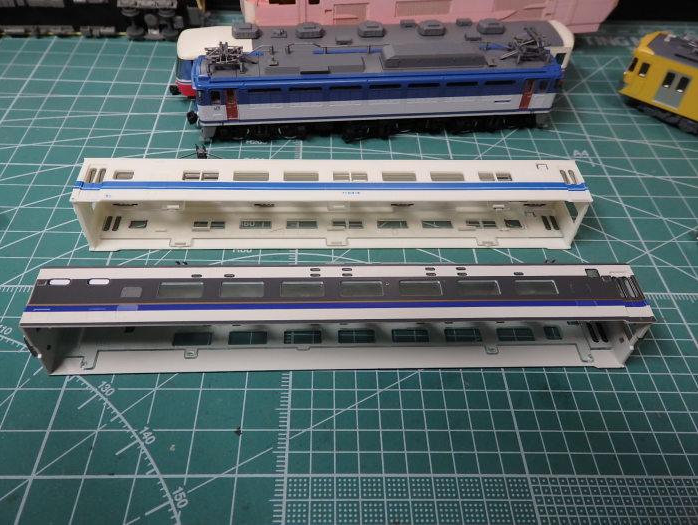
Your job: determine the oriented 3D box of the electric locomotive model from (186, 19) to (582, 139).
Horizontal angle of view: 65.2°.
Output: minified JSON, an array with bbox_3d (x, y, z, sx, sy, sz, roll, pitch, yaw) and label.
[{"bbox_3d":[0.011,-0.060,0.186,0.125,0.029,0.019,-4,48,-6],"label":"electric locomotive model"}]

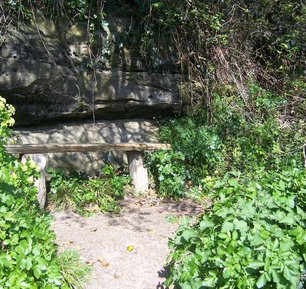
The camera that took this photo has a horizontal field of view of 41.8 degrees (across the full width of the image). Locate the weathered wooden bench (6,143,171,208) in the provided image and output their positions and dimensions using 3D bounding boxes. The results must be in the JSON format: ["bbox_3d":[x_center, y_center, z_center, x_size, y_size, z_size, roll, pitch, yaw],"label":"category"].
[{"bbox_3d":[-0.470,0.245,3.300,1.420,0.480,0.280,-1,2,-36],"label":"weathered wooden bench"}]

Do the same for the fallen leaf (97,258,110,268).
[{"bbox_3d":[-0.237,0.575,1.940,0.050,0.018,0.080,-4,8,-27],"label":"fallen leaf"}]

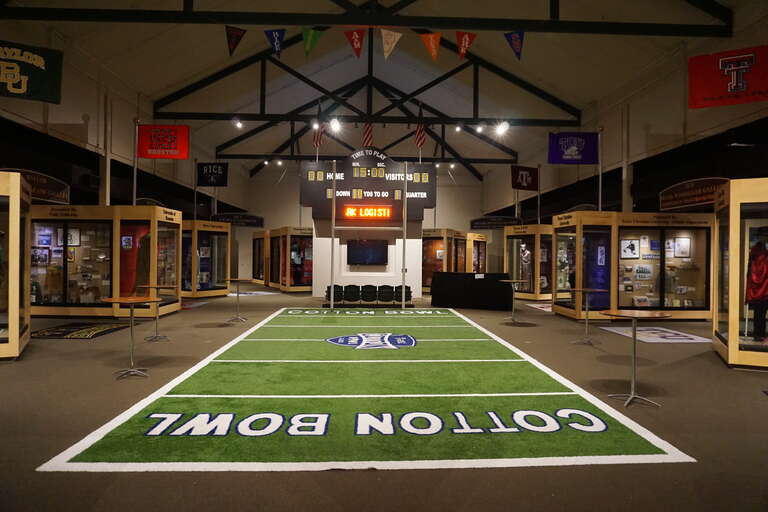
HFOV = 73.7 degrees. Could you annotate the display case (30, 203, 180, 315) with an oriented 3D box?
[{"bbox_3d":[-7.445,0.169,13.519,3.494,2.839,1.596,0,0,-2],"label":"display case"}]

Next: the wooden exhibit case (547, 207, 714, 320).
[{"bbox_3d":[6.619,0.290,13.939,3.511,2.839,1.596,0,0,-2],"label":"wooden exhibit case"}]

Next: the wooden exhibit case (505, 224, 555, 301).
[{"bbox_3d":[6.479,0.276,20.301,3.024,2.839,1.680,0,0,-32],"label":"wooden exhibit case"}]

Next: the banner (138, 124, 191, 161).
[{"bbox_3d":[-6.024,-3.109,14.000,1.500,0.930,0.060,1,0,12],"label":"banner"}]

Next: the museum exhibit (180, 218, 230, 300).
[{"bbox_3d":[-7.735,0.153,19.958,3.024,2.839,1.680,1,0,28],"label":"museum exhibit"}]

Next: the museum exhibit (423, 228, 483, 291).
[{"bbox_3d":[2.649,0.235,23.868,1.680,2.839,3.192,1,0,26],"label":"museum exhibit"}]

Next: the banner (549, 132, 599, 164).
[{"bbox_3d":[5.609,-3.167,15.100,1.500,0.910,0.060,0,0,-3],"label":"banner"}]

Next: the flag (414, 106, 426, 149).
[{"bbox_3d":[1.390,-4.894,19.500,0.460,1.600,0.300,0,0,-2],"label":"flag"}]

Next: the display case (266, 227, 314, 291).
[{"bbox_3d":[-4.182,0.177,23.430,1.680,2.839,3.192,0,0,-30],"label":"display case"}]

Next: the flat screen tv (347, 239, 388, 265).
[{"bbox_3d":[-0.634,-0.148,19.900,1.580,0.960,0.100,0,0,-2],"label":"flat screen tv"}]

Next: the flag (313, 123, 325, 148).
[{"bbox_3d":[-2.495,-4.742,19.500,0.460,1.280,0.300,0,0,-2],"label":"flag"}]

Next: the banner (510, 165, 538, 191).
[{"bbox_3d":[5.429,-2.974,19.700,1.200,0.920,0.060,0,0,-14],"label":"banner"}]

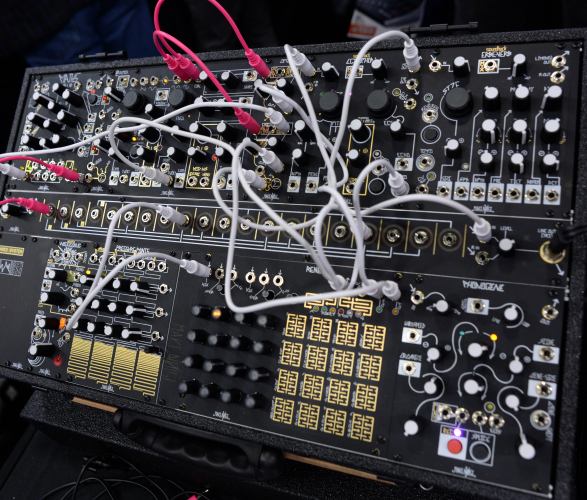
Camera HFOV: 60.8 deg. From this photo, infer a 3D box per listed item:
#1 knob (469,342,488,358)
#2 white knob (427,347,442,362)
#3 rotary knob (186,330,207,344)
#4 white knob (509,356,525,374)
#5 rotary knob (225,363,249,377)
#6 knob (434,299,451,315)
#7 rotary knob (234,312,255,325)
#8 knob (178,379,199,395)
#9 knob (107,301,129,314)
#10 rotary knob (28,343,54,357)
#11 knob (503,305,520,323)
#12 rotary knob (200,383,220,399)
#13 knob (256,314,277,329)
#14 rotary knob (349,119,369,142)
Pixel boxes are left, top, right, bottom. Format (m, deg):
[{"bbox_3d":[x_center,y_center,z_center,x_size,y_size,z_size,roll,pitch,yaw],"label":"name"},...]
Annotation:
[{"bbox_3d":[0.117,0.064,0.321,0.013,0.017,0.012,-5,77,21],"label":"knob"},{"bbox_3d":[0.094,0.070,0.334,0.011,0.014,0.012,-4,78,20],"label":"white knob"},{"bbox_3d":[-0.079,0.070,0.406,0.011,0.015,0.012,-4,78,20],"label":"rotary knob"},{"bbox_3d":[0.142,0.074,0.320,0.011,0.014,0.011,5,81,22],"label":"white knob"},{"bbox_3d":[-0.044,0.092,0.382,0.012,0.015,0.011,-5,77,21],"label":"rotary knob"},{"bbox_3d":[0.102,0.039,0.342,0.011,0.014,0.011,6,81,22],"label":"knob"},{"bbox_3d":[-0.039,0.054,0.394,0.011,0.014,0.011,-4,77,20],"label":"rotary knob"},{"bbox_3d":[-0.083,0.108,0.395,0.011,0.015,0.012,-5,77,21],"label":"knob"},{"bbox_3d":[-0.155,0.051,0.440,0.011,0.014,0.011,7,81,22],"label":"knob"},{"bbox_3d":[-0.229,0.090,0.453,0.012,0.017,0.013,-4,78,20],"label":"rotary knob"},{"bbox_3d":[0.140,0.041,0.323,0.012,0.015,0.013,-4,78,20],"label":"knob"},{"bbox_3d":[-0.066,0.110,0.393,0.011,0.015,0.012,-4,78,20],"label":"rotary knob"},{"bbox_3d":[-0.021,0.055,0.381,0.011,0.014,0.012,-4,78,20],"label":"knob"},{"bbox_3d":[0.049,-0.093,0.385,0.013,0.015,0.012,-12,75,19],"label":"rotary knob"}]

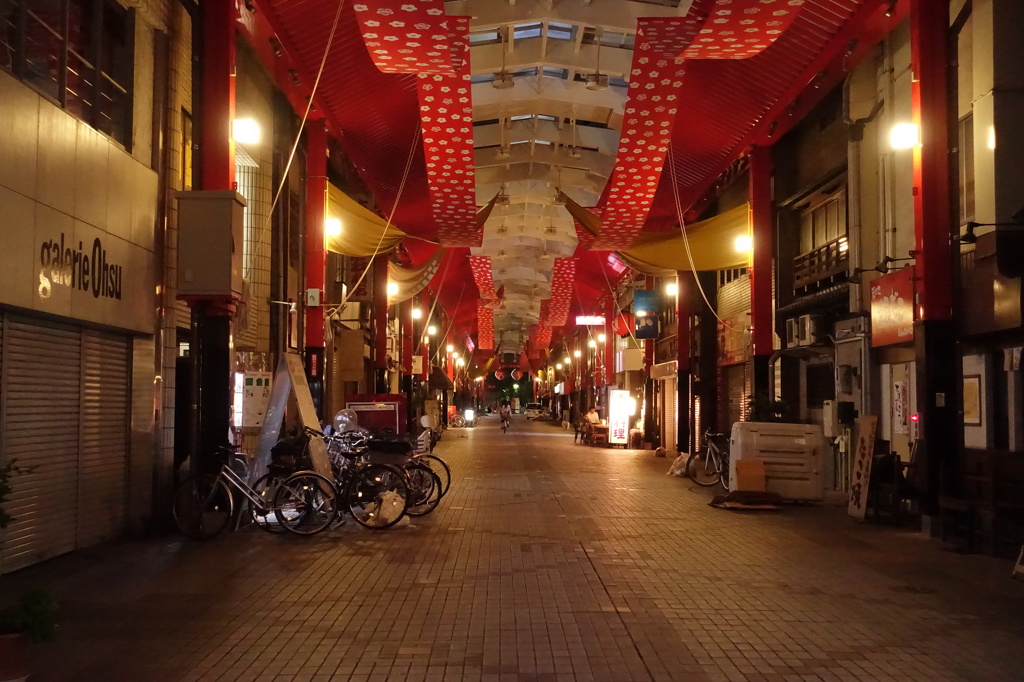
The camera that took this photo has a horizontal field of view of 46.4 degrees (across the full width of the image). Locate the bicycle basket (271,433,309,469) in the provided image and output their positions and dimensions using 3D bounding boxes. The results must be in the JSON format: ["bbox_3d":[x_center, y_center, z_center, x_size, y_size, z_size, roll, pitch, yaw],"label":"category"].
[{"bbox_3d":[-2.470,1.218,13.255,0.320,0.340,0.370,2,-3,-25],"label":"bicycle basket"}]

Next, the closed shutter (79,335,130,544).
[{"bbox_3d":[-4.216,0.985,12.390,0.100,2.200,1.500,0,-3,0],"label":"closed shutter"}]

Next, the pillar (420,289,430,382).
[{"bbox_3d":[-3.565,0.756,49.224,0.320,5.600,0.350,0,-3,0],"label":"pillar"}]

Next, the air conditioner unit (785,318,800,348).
[{"bbox_3d":[5.090,-0.123,21.200,0.280,0.550,0.720,0,-3,0],"label":"air conditioner unit"}]

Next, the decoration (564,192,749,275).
[{"bbox_3d":[2.534,-1.890,20.800,3.300,1.400,0.900,0,-3,0],"label":"decoration"}]

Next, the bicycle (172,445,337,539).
[{"bbox_3d":[-2.760,1.616,12.784,1.800,1.000,0.570,2,-3,-25],"label":"bicycle"}]

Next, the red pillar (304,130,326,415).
[{"bbox_3d":[-3.283,-0.526,19.952,0.310,6.000,0.340,0,-3,0],"label":"red pillar"}]

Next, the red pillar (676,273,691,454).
[{"bbox_3d":[4.489,0.164,31.132,0.310,5.600,0.340,0,-3,0],"label":"red pillar"}]

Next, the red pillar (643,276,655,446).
[{"bbox_3d":[4.299,0.378,37.251,0.340,5.800,0.340,0,-3,0],"label":"red pillar"}]

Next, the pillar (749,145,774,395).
[{"bbox_3d":[4.399,-0.460,21.045,0.360,5.950,0.360,0,-3,0],"label":"pillar"}]

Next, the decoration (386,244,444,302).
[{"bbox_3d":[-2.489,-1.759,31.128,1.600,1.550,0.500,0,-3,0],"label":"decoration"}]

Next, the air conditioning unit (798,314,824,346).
[{"bbox_3d":[5.140,-0.148,20.431,0.280,0.550,0.770,0,-3,0],"label":"air conditioning unit"}]

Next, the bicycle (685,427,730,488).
[{"bbox_3d":[3.454,1.994,19.875,0.550,1.000,1.650,1,-3,-19],"label":"bicycle"}]

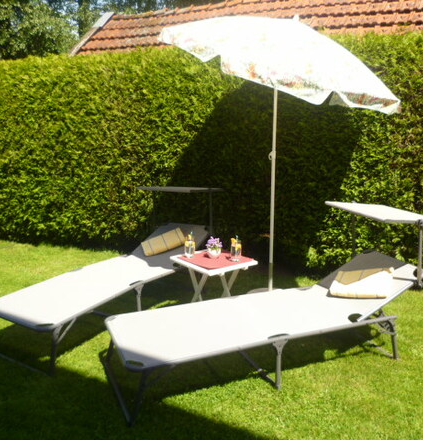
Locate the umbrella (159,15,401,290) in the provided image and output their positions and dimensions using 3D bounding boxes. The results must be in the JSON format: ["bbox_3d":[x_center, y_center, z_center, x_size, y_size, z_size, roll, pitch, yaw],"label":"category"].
[{"bbox_3d":[0.513,-0.383,3.610,1.768,2.176,1.768,0,13,0],"label":"umbrella"}]

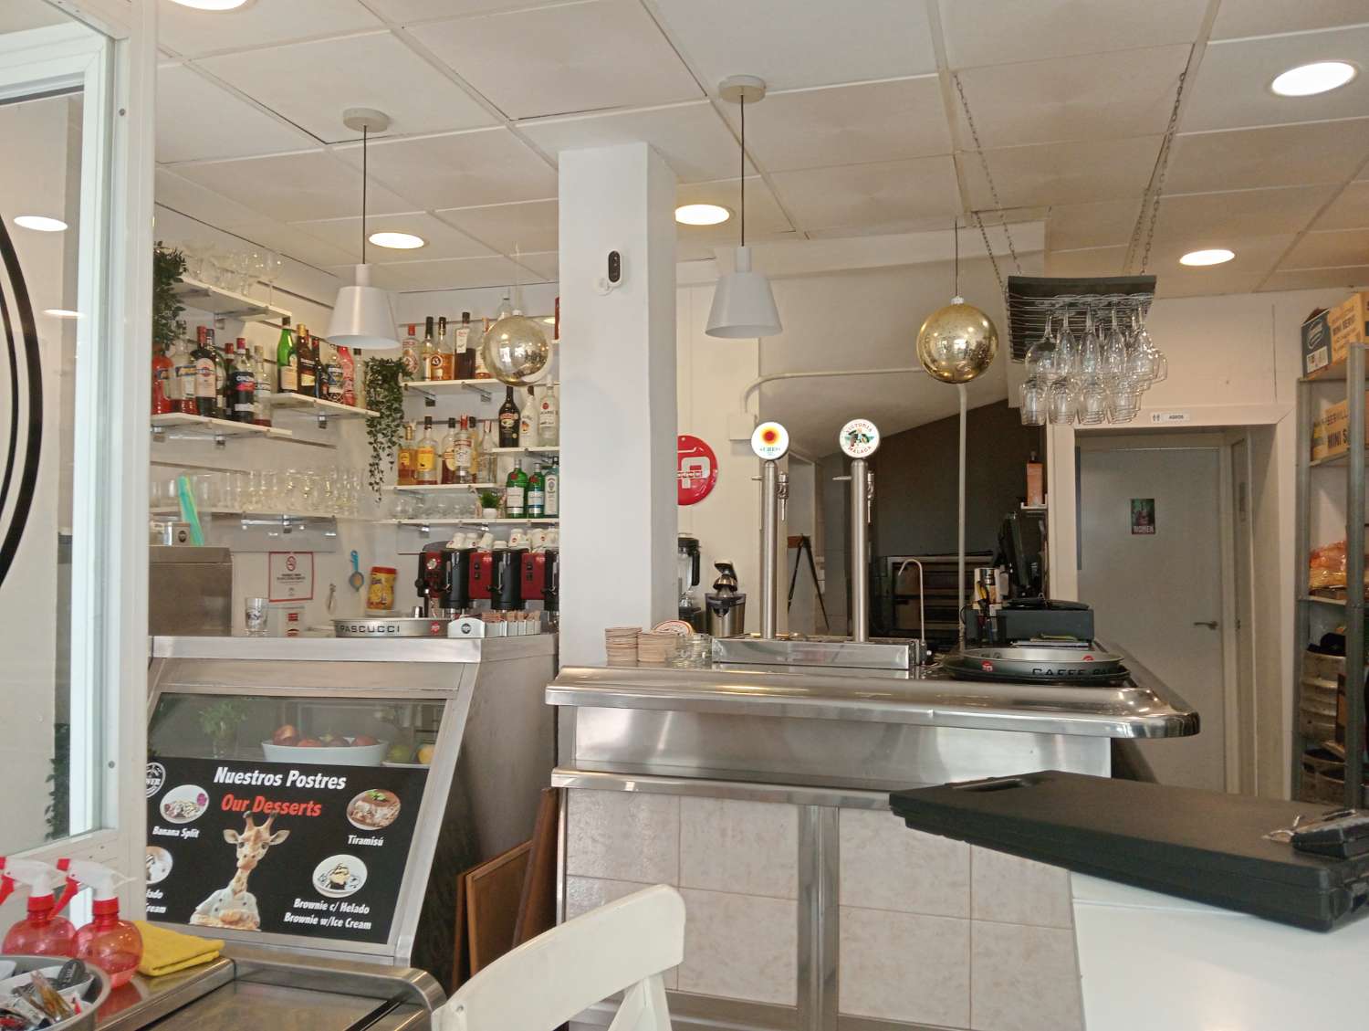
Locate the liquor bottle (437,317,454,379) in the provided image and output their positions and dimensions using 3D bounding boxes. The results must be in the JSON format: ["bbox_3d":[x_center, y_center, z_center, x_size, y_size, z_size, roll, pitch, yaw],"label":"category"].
[{"bbox_3d":[-1.077,-0.729,4.922,0.080,0.301,0.076,-1,-2,17],"label":"liquor bottle"}]

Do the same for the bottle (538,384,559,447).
[{"bbox_3d":[-0.581,-0.438,4.744,0.086,0.305,0.086,0,-2,2],"label":"bottle"}]

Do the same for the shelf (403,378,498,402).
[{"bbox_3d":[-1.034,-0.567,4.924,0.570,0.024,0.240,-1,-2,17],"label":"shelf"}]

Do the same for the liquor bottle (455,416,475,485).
[{"bbox_3d":[-0.968,-0.277,4.858,0.078,0.300,0.078,0,-2,-3],"label":"liquor bottle"}]

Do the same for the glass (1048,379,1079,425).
[{"bbox_3d":[1.272,-0.410,3.728,0.105,0.210,0.105,0,-2,17],"label":"glass"}]

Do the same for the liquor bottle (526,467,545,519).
[{"bbox_3d":[-0.628,-0.101,4.698,0.078,0.229,0.078,0,-2,0],"label":"liquor bottle"}]

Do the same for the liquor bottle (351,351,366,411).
[{"bbox_3d":[-1.372,-0.568,4.685,0.058,0.262,0.058,-1,-2,17],"label":"liquor bottle"}]

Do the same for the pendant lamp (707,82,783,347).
[{"bbox_3d":[0.151,-0.794,2.864,0.197,0.645,0.197,0,-2,0],"label":"pendant lamp"}]

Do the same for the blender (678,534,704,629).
[{"bbox_3d":[-0.013,0.278,4.375,0.190,0.395,0.200,0,-2,17],"label":"blender"}]

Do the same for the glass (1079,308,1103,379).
[{"bbox_3d":[1.039,-0.450,2.835,0.065,0.204,0.065,-1,-2,17],"label":"glass"}]

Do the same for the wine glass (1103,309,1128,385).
[{"bbox_3d":[1.103,-0.448,2.840,0.064,0.222,0.064,-1,-2,21],"label":"wine glass"}]

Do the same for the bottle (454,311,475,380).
[{"bbox_3d":[-0.954,-0.738,4.835,0.077,0.300,0.073,-1,-2,17],"label":"bottle"}]

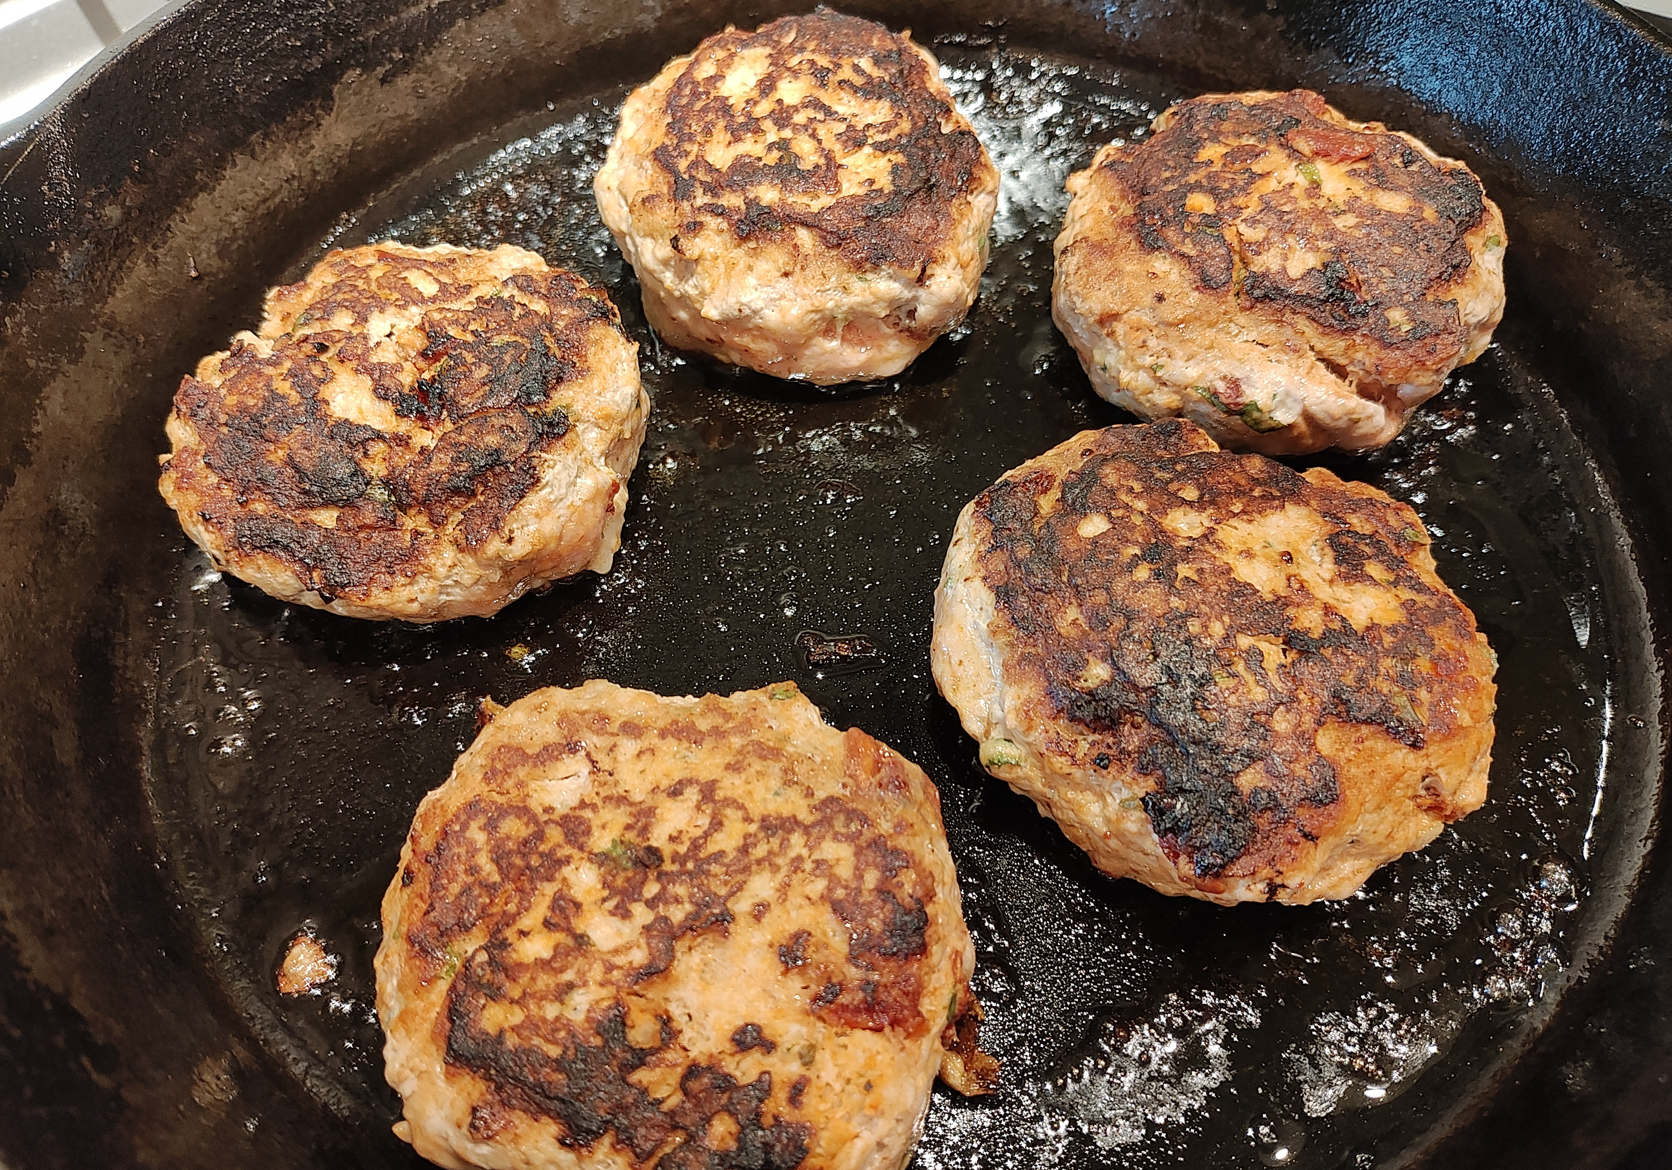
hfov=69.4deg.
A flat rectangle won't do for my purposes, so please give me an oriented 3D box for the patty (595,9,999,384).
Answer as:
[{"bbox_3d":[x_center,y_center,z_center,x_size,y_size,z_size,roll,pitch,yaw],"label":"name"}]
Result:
[{"bbox_3d":[-0.007,-0.080,0.246,0.078,0.034,0.086,-8,58,-4],"label":"patty"}]

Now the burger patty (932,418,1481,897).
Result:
[{"bbox_3d":[0.058,0.010,0.193,0.088,0.025,0.077,30,62,18],"label":"burger patty"}]

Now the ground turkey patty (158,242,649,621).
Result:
[{"bbox_3d":[-0.078,-0.030,0.227,0.087,0.025,0.085,6,58,4],"label":"ground turkey patty"}]

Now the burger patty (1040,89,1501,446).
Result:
[{"bbox_3d":[0.088,-0.065,0.243,0.089,0.030,0.086,0,58,0],"label":"burger patty"}]

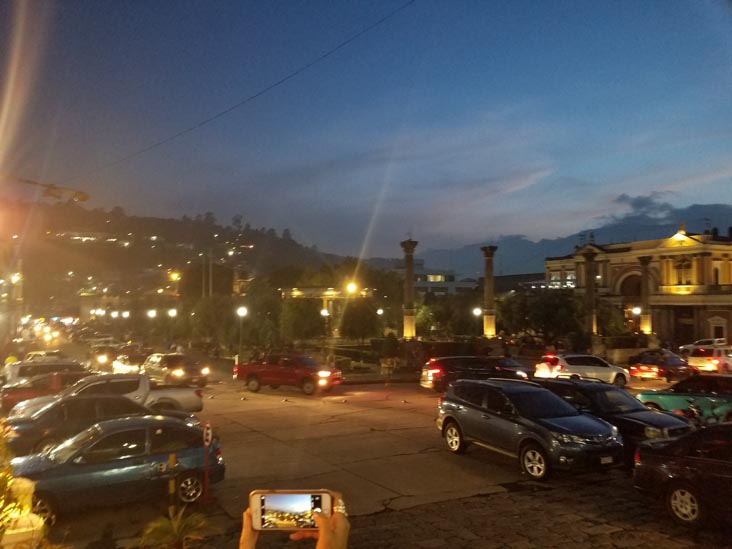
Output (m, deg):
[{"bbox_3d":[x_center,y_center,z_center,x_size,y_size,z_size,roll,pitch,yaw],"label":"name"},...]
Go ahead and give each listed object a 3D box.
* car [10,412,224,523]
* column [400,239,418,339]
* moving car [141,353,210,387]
[{"bbox_3d":[-4.850,3.602,10.632,4.150,1.400,1.700,2,-4,-26],"label":"car"},{"bbox_3d":[2.532,0.815,32.000,0.950,5.800,0.950,0,-4,0],"label":"column"},{"bbox_3d":[-9.519,4.799,27.400,1.750,1.500,4.450,3,-5,-37],"label":"moving car"}]

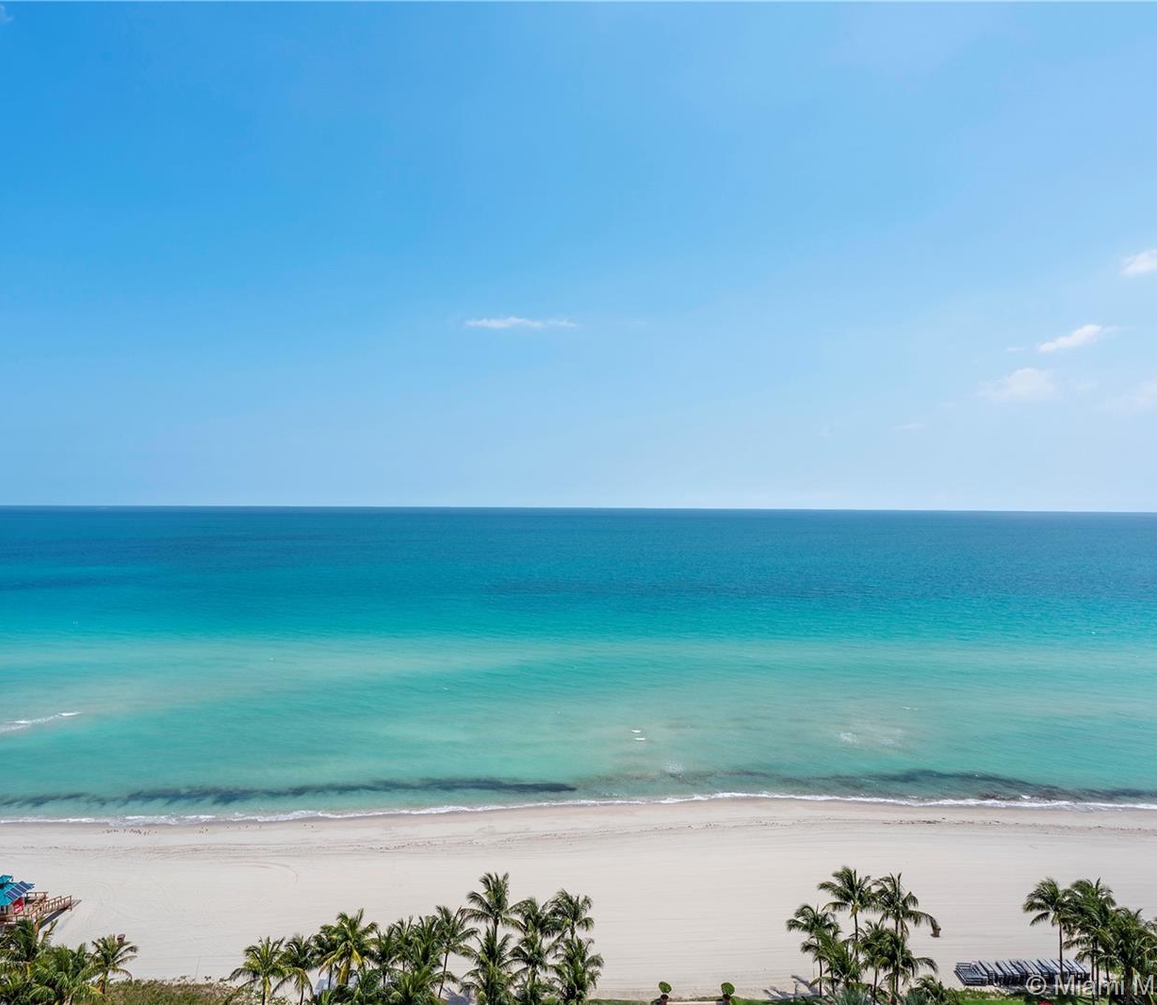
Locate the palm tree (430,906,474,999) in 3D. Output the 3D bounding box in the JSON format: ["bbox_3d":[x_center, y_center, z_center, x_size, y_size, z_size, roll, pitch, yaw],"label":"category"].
[{"bbox_3d":[-12.520,44.350,66.070,4.550,9.240,4.550,0,0,0],"label":"palm tree"}]

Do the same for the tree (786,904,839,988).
[{"bbox_3d":[23.210,44.510,66.530,5.300,9.240,5.300,0,0,0],"label":"tree"}]

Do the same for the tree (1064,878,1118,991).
[{"bbox_3d":[50.360,43.310,65.780,5.200,11.100,5.000,0,-1,0],"label":"tree"}]

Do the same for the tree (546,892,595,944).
[{"bbox_3d":[-0.850,43.930,66.910,4.970,10.200,4.970,0,0,0],"label":"tree"}]

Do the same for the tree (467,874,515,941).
[{"bbox_3d":[-8.310,42.980,65.410,5.200,11.200,5.000,0,-1,0],"label":"tree"}]

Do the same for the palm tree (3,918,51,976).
[{"bbox_3d":[-55.180,45.180,67.000,4.980,7.200,4.980,0,0,0],"label":"palm tree"}]

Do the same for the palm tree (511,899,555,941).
[{"bbox_3d":[-4.470,44.210,66.500,4.460,9.600,4.460,0,0,0],"label":"palm tree"}]

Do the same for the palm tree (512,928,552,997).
[{"bbox_3d":[-4.380,44.430,63.440,4.800,8.300,4.800,0,-1,0],"label":"palm tree"}]

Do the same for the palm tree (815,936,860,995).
[{"bbox_3d":[24.760,45.320,64.170,4.420,7.600,4.420,0,0,0],"label":"palm tree"}]

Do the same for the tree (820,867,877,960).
[{"bbox_3d":[26.990,43.060,66.590,5.600,11.400,5.200,0,-1,0],"label":"tree"}]

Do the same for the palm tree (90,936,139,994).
[{"bbox_3d":[-45.720,45.690,65.950,4.900,6.260,4.900,0,0,0],"label":"palm tree"}]

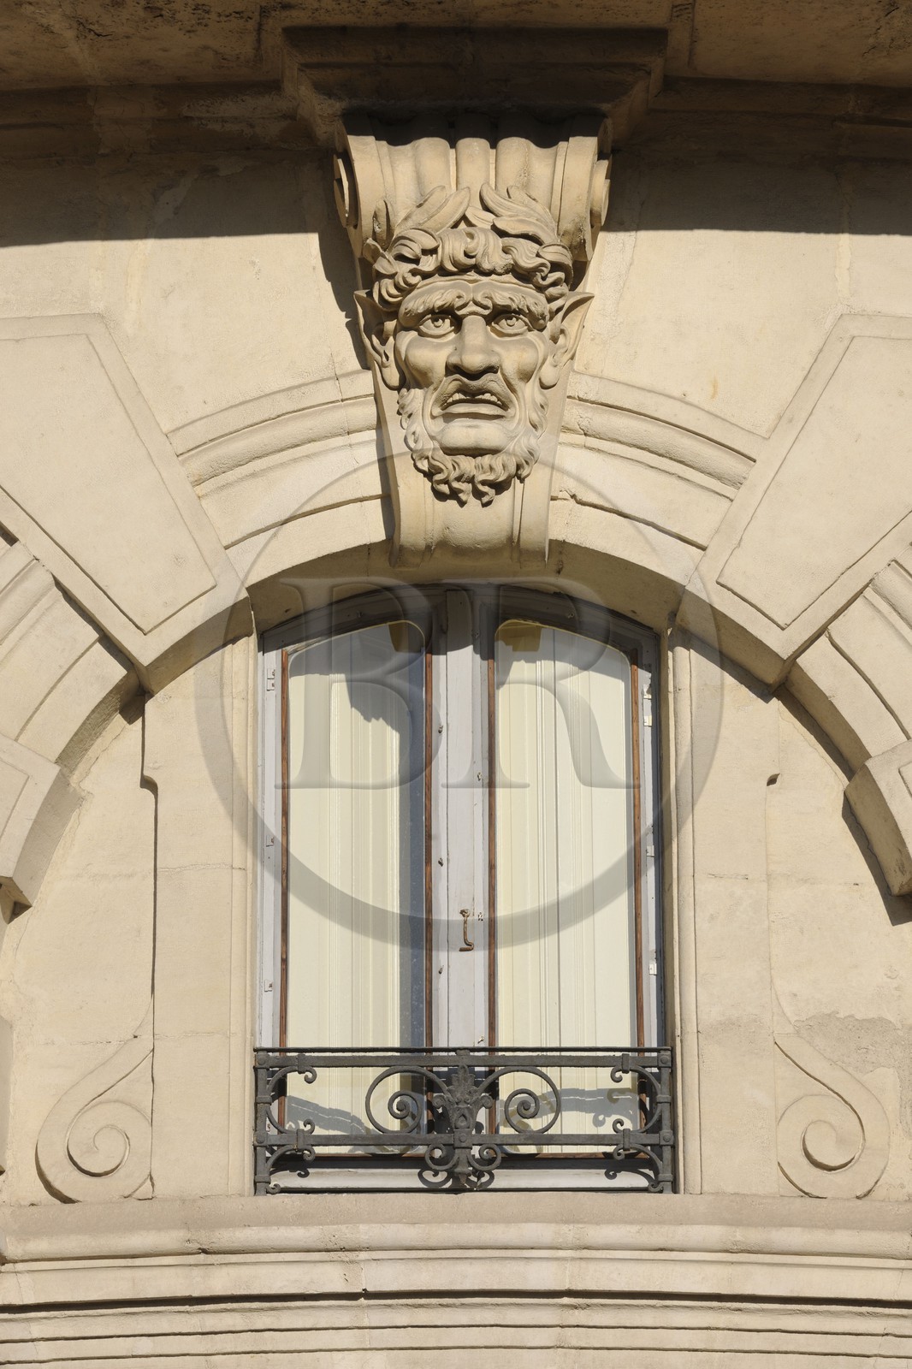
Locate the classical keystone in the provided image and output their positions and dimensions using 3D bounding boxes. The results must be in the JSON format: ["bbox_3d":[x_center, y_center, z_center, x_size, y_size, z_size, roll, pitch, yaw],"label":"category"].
[{"bbox_3d":[0.038,-1.004,15.502,0.985,1.385,0.480,1,-22,-2],"label":"classical keystone"}]

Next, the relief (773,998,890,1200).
[{"bbox_3d":[1.057,1.162,16.600,0.305,0.572,0.060,3,-23,-9],"label":"relief"}]

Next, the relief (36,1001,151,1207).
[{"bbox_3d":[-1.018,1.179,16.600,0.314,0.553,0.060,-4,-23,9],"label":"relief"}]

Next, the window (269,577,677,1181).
[{"bbox_3d":[0.021,0.527,15.497,1.087,1.723,0.200,0,-22,-2],"label":"window"}]

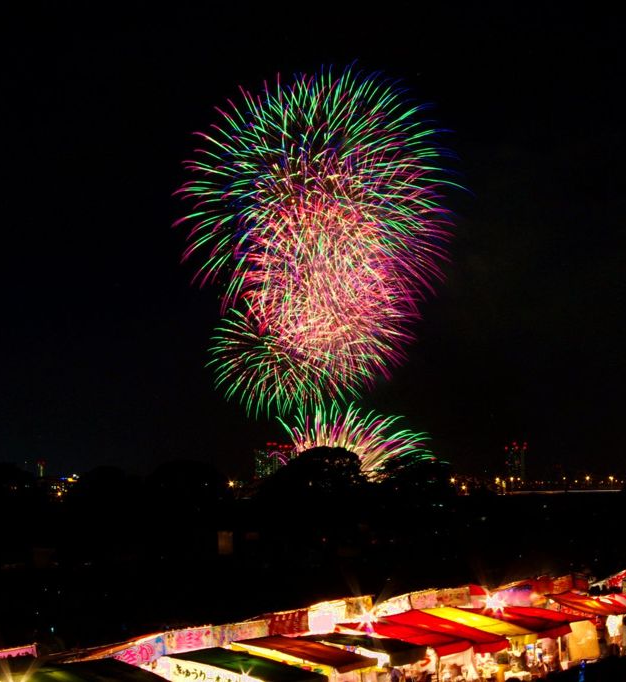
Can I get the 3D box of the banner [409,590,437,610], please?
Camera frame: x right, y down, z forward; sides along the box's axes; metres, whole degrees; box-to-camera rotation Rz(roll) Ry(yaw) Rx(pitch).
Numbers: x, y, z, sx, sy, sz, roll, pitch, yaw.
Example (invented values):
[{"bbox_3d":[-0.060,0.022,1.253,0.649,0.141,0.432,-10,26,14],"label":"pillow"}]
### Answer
[{"bbox_3d":[3.982,9.351,96.313,0.120,0.650,3.400,-1,-3,20],"label":"banner"}]

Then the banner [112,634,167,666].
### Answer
[{"bbox_3d":[-4.715,8.459,73.053,0.120,0.660,3.600,-1,-3,18],"label":"banner"}]

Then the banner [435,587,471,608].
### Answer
[{"bbox_3d":[5.240,9.566,99.678,0.120,0.650,3.800,-1,-3,20],"label":"banner"}]

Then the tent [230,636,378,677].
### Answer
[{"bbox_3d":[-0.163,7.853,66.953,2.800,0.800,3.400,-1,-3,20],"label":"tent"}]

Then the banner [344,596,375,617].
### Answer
[{"bbox_3d":[1.563,8.941,89.844,0.120,0.680,3.000,-1,-3,20],"label":"banner"}]

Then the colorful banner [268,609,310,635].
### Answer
[{"bbox_3d":[-0.766,8.791,83.614,0.120,0.680,3.600,-1,-3,20],"label":"colorful banner"}]

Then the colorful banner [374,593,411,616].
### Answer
[{"bbox_3d":[2.768,9.227,93.067,0.120,0.620,3.600,-1,-3,18],"label":"colorful banner"}]

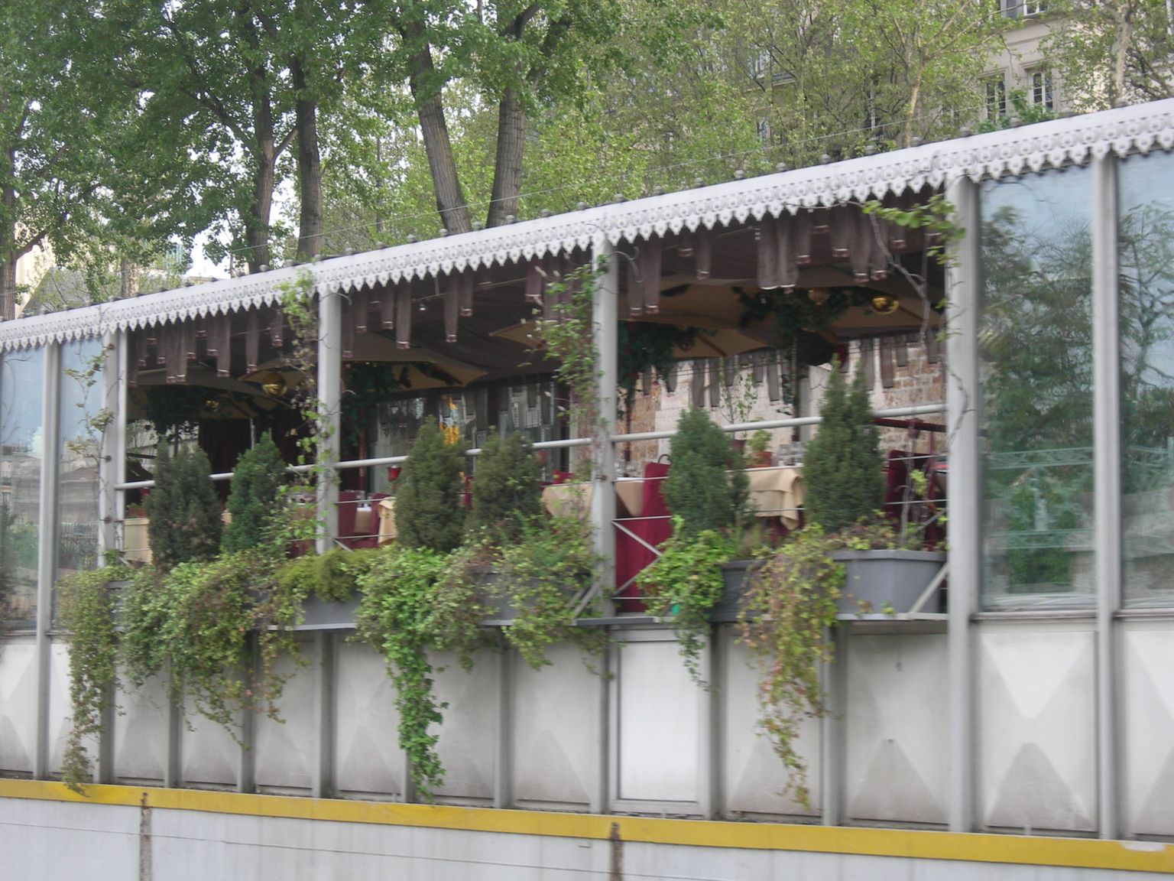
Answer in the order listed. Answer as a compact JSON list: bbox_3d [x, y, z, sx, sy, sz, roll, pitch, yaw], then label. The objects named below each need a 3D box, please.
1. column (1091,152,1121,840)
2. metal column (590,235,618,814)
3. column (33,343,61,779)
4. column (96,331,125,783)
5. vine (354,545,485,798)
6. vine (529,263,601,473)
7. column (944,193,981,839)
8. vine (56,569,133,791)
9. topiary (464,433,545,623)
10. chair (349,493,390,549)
[{"bbox_3d":[2.691,0.270,14.411,0.095,3.552,0.095,5,-7,-41],"label":"column"},{"bbox_3d":[0.109,0.510,17.321,0.108,3.600,0.108,5,-7,-41],"label":"metal column"},{"bbox_3d":[-4.331,0.958,22.297,0.100,3.490,0.100,5,-7,-41],"label":"column"},{"bbox_3d":[-3.700,0.896,21.601,0.115,3.500,0.115,5,-7,-41],"label":"column"},{"bbox_3d":[-1.086,1.499,18.007,0.400,1.593,0.836,5,-7,-41],"label":"vine"},{"bbox_3d":[-0.142,-0.454,17.654,0.280,1.289,0.352,5,-7,-41],"label":"vine"},{"bbox_3d":[2.048,0.337,15.156,0.125,3.561,0.125,5,-7,-41],"label":"column"},{"bbox_3d":[-3.721,1.785,20.992,0.340,1.695,0.435,5,-7,-41],"label":"vine"},{"bbox_3d":[-0.523,0.560,17.677,0.420,1.186,0.460,0,-5,0],"label":"topiary"},{"bbox_3d":[-1.558,0.879,20.649,0.460,0.920,0.520,5,-7,-41],"label":"chair"}]

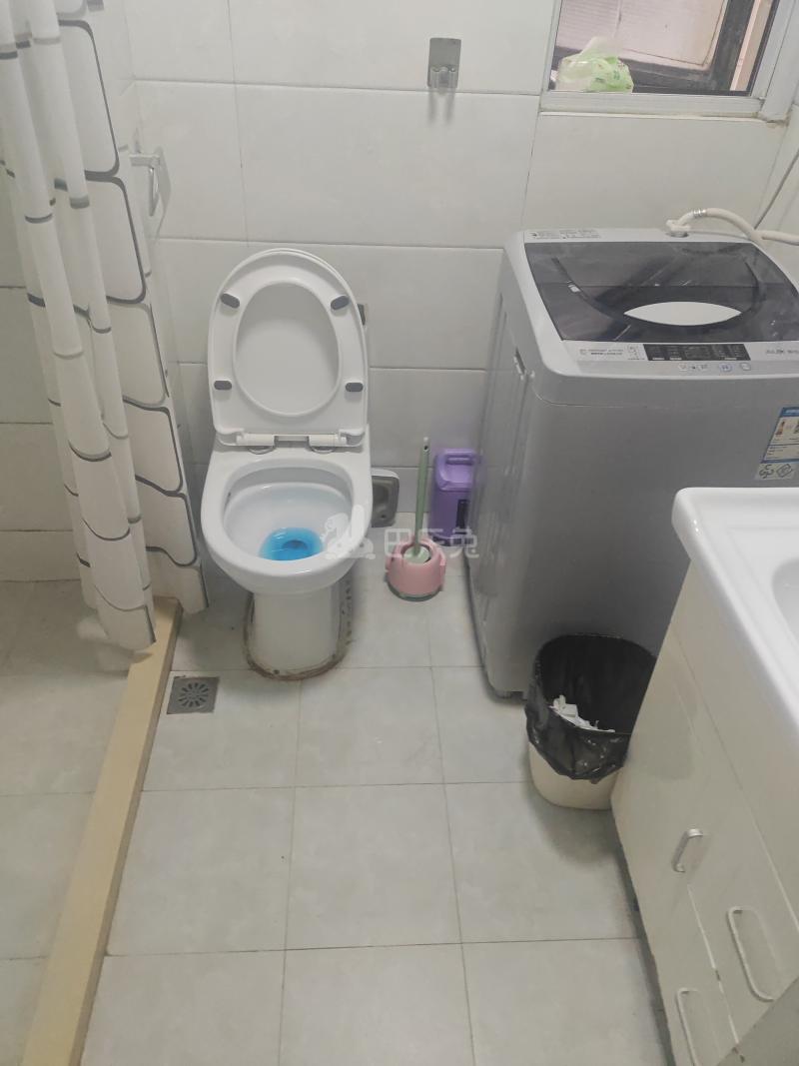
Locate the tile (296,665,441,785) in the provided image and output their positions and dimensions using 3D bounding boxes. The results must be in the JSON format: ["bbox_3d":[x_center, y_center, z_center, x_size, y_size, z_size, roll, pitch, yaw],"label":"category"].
[{"bbox_3d":[-0.066,0.414,1.659,0.300,0.010,0.300,0,41,-4],"label":"tile"}]

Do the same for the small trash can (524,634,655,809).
[{"bbox_3d":[0.369,0.373,1.498,0.250,0.275,0.250,0,40,-4],"label":"small trash can"}]

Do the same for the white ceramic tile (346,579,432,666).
[{"bbox_3d":[-0.082,0.217,1.889,0.300,0.010,0.300,0,41,-4],"label":"white ceramic tile"}]

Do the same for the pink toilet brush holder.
[{"bbox_3d":[0.042,0.081,1.954,0.155,0.100,0.155,0,41,-4],"label":"pink toilet brush holder"}]

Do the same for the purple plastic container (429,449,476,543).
[{"bbox_3d":[0.153,-0.092,2.053,0.140,0.240,0.140,0,41,-4],"label":"purple plastic container"}]

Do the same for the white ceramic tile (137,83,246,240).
[{"bbox_3d":[-0.426,-0.759,1.588,0.200,0.302,0.010,0,41,-4],"label":"white ceramic tile"}]

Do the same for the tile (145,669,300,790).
[{"bbox_3d":[-0.366,0.410,1.625,0.300,0.012,0.300,0,40,-4],"label":"tile"}]

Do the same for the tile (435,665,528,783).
[{"bbox_3d":[0.233,0.414,1.680,0.300,0.010,0.300,0,41,-4],"label":"tile"}]

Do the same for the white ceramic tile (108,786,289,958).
[{"bbox_3d":[-0.349,0.605,1.398,0.300,0.012,0.300,0,40,-4],"label":"white ceramic tile"}]

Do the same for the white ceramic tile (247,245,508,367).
[{"bbox_3d":[-0.040,-0.524,1.798,0.600,0.300,0.012,0,40,-4],"label":"white ceramic tile"}]

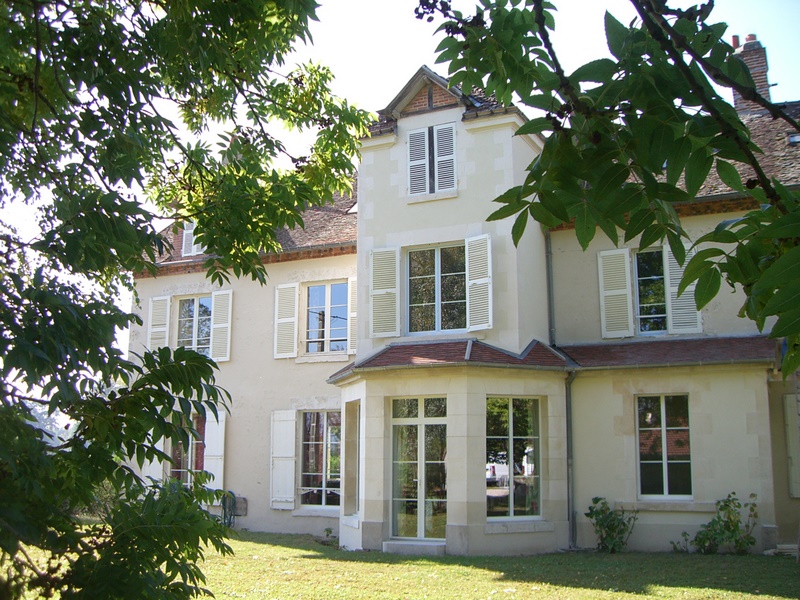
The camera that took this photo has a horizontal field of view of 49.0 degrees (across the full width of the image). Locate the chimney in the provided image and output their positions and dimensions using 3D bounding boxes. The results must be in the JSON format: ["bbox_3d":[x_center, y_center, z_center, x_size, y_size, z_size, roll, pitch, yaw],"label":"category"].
[{"bbox_3d":[8.383,-5.332,21.059,0.790,1.900,0.600,-5,-13,24],"label":"chimney"}]

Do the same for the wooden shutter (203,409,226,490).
[{"bbox_3d":[-4.415,3.797,20.936,0.601,2.213,0.045,-5,-10,29],"label":"wooden shutter"}]

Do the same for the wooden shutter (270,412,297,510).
[{"bbox_3d":[-2.512,3.434,18.881,0.616,2.104,0.050,-5,-11,26],"label":"wooden shutter"}]

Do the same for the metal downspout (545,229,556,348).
[{"bbox_3d":[2.969,-0.269,17.310,0.100,2.383,0.100,-5,-10,29],"label":"metal downspout"}]

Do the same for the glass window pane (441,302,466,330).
[{"bbox_3d":[1.018,0.300,16.562,0.540,0.530,0.040,-5,-11,25],"label":"glass window pane"}]

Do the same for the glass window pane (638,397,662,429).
[{"bbox_3d":[4.468,2.011,15.701,0.420,0.570,0.040,-5,-11,25],"label":"glass window pane"}]

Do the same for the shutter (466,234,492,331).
[{"bbox_3d":[1.402,-0.307,15.413,0.586,1.669,0.045,-9,-14,43],"label":"shutter"}]

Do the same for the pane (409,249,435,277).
[{"bbox_3d":[0.418,-0.671,16.310,0.526,0.478,0.030,-5,-11,26],"label":"pane"}]

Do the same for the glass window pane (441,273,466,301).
[{"bbox_3d":[1.021,-0.217,16.609,0.529,0.518,0.030,-5,-10,29],"label":"glass window pane"}]

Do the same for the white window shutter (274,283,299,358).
[{"bbox_3d":[-2.817,0.518,21.861,0.674,1.870,0.045,-5,-13,24],"label":"white window shutter"}]

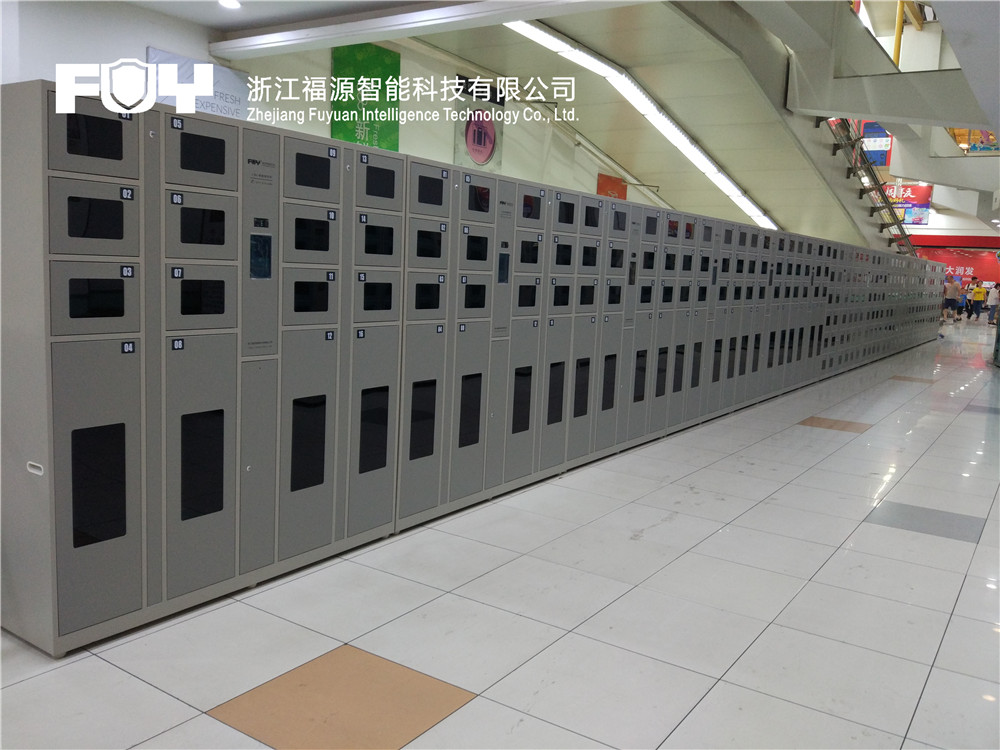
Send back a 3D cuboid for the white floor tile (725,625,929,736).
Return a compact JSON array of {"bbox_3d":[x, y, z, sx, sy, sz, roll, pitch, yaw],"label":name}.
[{"bbox_3d":[1.174,1.077,2.879,0.600,0.012,0.600,8,9,34],"label":"white floor tile"}]

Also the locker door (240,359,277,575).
[{"bbox_3d":[-0.996,0.376,3.323,0.020,0.873,0.182,8,9,34],"label":"locker door"}]

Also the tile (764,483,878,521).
[{"bbox_3d":[2.059,0.811,5.174,0.600,0.012,0.600,8,9,34],"label":"tile"}]

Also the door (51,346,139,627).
[{"bbox_3d":[-1.422,0.388,2.872,0.020,1.023,0.311,7,9,34],"label":"door"}]

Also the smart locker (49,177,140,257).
[{"bbox_3d":[-1.379,-0.528,2.740,0.040,0.245,0.308,8,9,34],"label":"smart locker"}]

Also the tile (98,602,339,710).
[{"bbox_3d":[-0.965,0.960,2.847,0.590,0.010,0.590,8,9,34],"label":"tile"}]

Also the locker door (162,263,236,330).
[{"bbox_3d":[-1.132,-0.294,3.074,0.025,0.243,0.316,7,9,34],"label":"locker door"}]

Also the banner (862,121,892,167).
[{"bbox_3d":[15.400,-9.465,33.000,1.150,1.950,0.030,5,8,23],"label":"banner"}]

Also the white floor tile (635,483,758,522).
[{"bbox_3d":[1.225,0.797,5.012,0.600,0.012,0.600,7,9,34],"label":"white floor tile"}]

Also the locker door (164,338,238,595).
[{"bbox_3d":[-1.181,0.350,3.205,0.020,1.021,0.315,7,9,34],"label":"locker door"}]

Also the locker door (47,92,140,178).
[{"bbox_3d":[-1.343,-0.785,2.668,0.020,0.244,0.308,8,9,34],"label":"locker door"}]

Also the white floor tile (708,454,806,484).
[{"bbox_3d":[1.902,0.690,6.013,0.600,0.012,0.600,7,9,34],"label":"white floor tile"}]

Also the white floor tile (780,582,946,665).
[{"bbox_3d":[1.519,1.024,3.378,0.600,0.012,0.600,7,9,34],"label":"white floor tile"}]

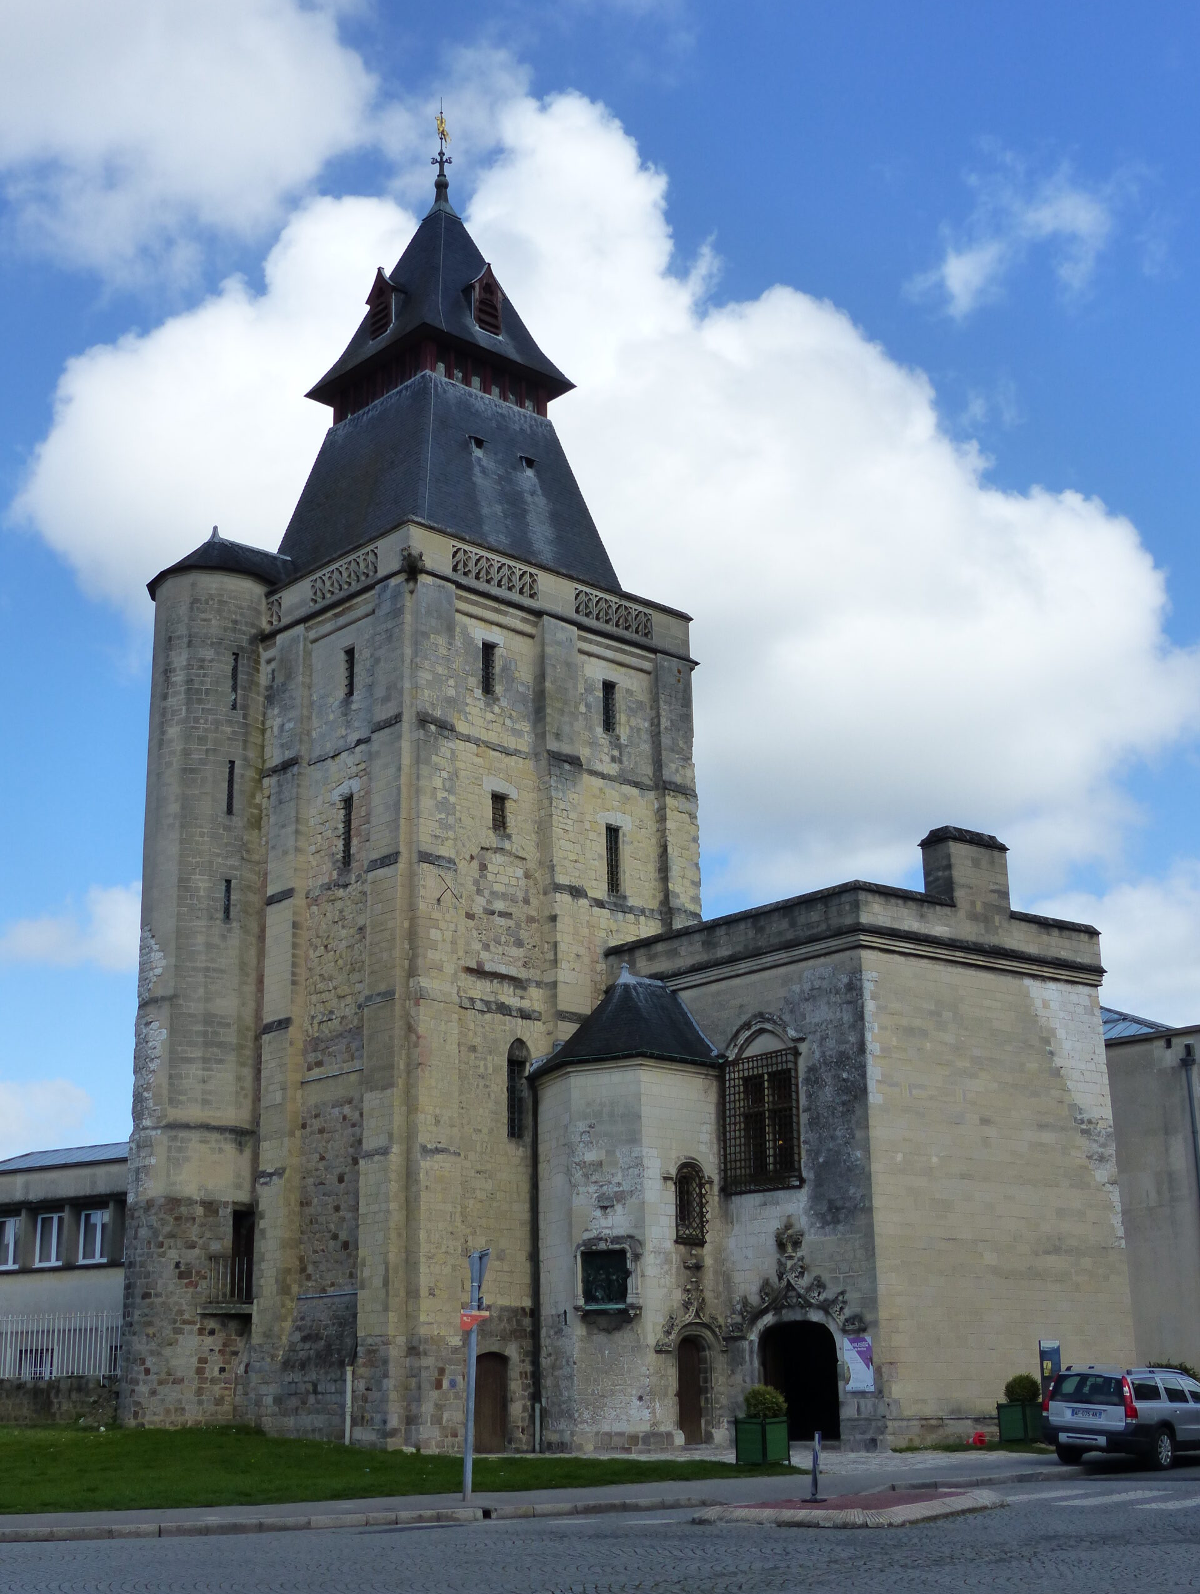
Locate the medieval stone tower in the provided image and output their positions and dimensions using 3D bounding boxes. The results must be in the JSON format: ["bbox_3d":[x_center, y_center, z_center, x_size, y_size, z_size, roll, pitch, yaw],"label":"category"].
[{"bbox_3d":[-5.291,-1.912,55.576,12.500,37.800,10.200,15,-23,-41],"label":"medieval stone tower"}]

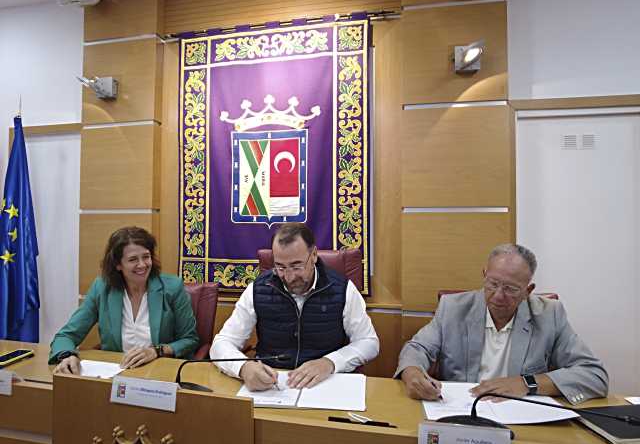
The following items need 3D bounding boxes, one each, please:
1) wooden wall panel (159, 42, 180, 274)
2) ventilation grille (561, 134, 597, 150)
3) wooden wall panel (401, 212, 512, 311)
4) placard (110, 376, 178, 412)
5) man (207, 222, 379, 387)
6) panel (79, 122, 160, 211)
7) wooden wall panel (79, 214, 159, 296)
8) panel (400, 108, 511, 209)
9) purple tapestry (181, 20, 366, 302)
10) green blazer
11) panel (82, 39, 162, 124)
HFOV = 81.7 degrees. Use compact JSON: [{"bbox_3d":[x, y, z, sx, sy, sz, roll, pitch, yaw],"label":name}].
[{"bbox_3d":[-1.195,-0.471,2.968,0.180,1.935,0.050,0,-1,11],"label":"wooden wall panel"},{"bbox_3d":[1.626,-0.498,2.334,0.196,0.100,0.020,0,-1,11],"label":"ventilation grille"},{"bbox_3d":[0.884,0.274,2.446,0.681,0.653,0.050,0,-1,11],"label":"wooden wall panel"},{"bbox_3d":[-0.504,0.496,1.088,0.220,0.074,0.055,0,-1,14],"label":"placard"},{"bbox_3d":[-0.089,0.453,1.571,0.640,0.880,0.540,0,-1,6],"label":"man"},{"bbox_3d":[-1.592,-0.415,2.942,0.665,0.648,0.050,0,-1,11],"label":"panel"},{"bbox_3d":[-1.594,0.270,2.927,0.665,0.655,0.050,0,-1,11],"label":"wooden wall panel"},{"bbox_3d":[0.886,-0.425,2.461,0.681,0.653,0.050,0,-1,11],"label":"panel"},{"bbox_3d":[-0.369,-0.479,2.741,1.468,1.984,0.040,0,-1,11],"label":"purple tapestry"},{"bbox_3d":[-0.869,0.488,1.710,0.590,0.470,0.400,0,-1,-9],"label":"green blazer"},{"bbox_3d":[-1.590,-1.091,2.956,0.665,0.650,0.050,0,-1,11],"label":"panel"}]

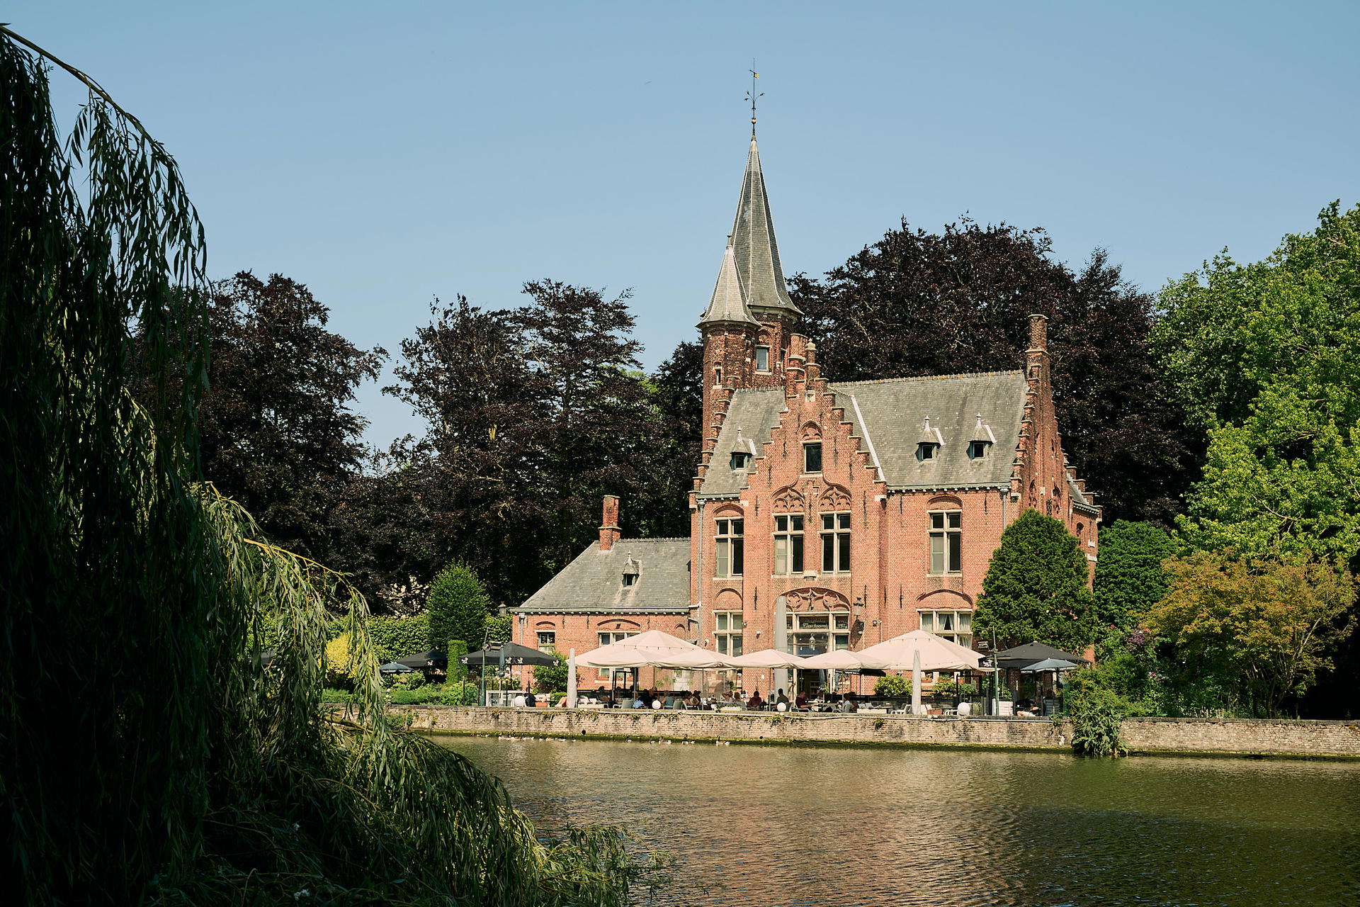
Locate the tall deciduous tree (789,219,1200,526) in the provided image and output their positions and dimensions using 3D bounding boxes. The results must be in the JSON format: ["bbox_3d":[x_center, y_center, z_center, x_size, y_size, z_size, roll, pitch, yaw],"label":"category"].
[{"bbox_3d":[18.279,0.311,100.738,23.990,28.540,20.000,1,-7,0],"label":"tall deciduous tree"}]

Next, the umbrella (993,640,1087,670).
[{"bbox_3d":[12.499,7.093,61.111,3.000,0.910,3.000,-3,-8,27],"label":"umbrella"}]

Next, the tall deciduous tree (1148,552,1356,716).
[{"bbox_3d":[19.008,6.054,57.722,6.920,5.550,6.200,1,-7,0],"label":"tall deciduous tree"}]

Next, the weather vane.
[{"bbox_3d":[3.689,-17.685,86.798,0.850,3.730,0.850,-4,-8,33],"label":"weather vane"}]

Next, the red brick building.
[{"bbox_3d":[5.840,-2.030,81.620,24.630,28.220,14.040,-3,-8,27],"label":"red brick building"}]

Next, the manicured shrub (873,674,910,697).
[{"bbox_3d":[8.345,9.163,68.407,1.420,0.910,1.200,-3,-8,27],"label":"manicured shrub"}]

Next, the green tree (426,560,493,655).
[{"bbox_3d":[-10.029,8.241,78.565,2.940,6.680,2.940,1,-7,0],"label":"green tree"}]

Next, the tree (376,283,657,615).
[{"bbox_3d":[-9.339,2.027,102.499,16.530,24.850,15.000,1,-7,0],"label":"tree"}]

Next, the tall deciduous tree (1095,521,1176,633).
[{"bbox_3d":[19.610,7.177,74.713,3.670,8.620,3.670,1,-7,0],"label":"tall deciduous tree"}]

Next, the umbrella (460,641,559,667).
[{"bbox_3d":[-7.067,8.303,72.014,3.000,0.960,3.000,-3,-8,27],"label":"umbrella"}]

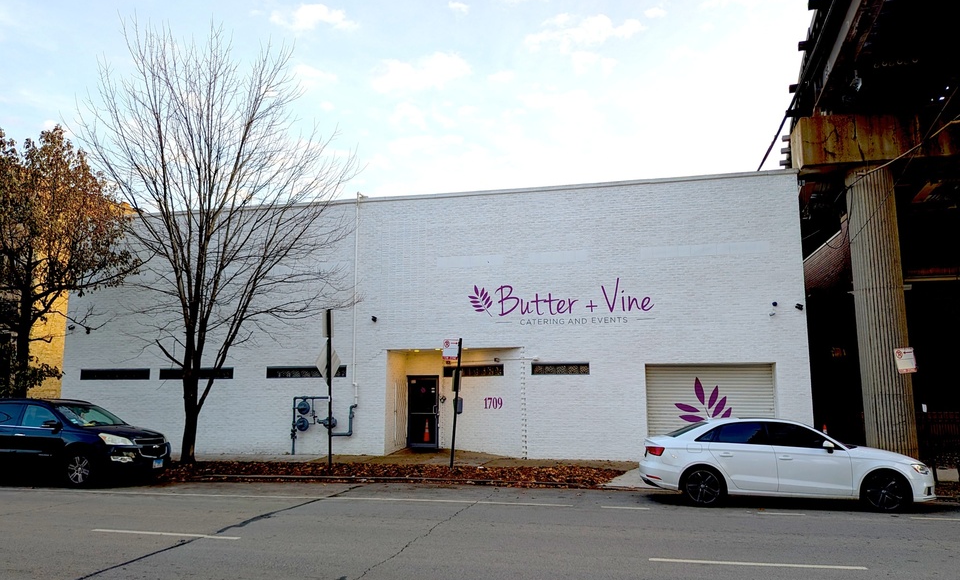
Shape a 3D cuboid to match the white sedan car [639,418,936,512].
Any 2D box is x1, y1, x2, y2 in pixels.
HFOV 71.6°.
[{"bbox_3d":[5.040,2.850,11.280,4.460,1.420,1.810,-2,-8,13],"label":"white sedan car"}]

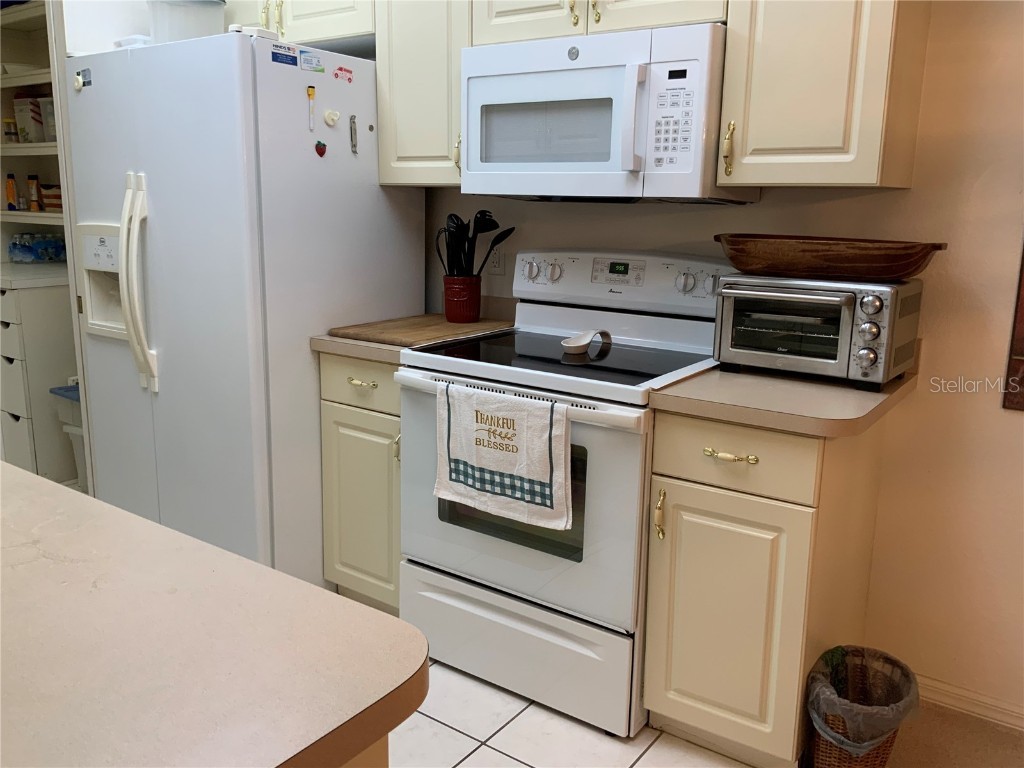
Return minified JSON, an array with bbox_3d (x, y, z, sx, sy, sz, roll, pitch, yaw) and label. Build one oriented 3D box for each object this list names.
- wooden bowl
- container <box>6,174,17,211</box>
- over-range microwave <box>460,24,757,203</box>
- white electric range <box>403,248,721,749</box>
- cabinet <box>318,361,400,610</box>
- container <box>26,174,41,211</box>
[{"bbox_3d":[0.793,-0.323,2.200,0.578,0.104,0.310,9,14,34],"label":"wooden bowl"},{"bbox_3d":[-2.703,-1.031,4.622,0.052,0.190,0.052,9,15,34],"label":"container"},{"bbox_3d":[0.259,-0.711,2.368,0.751,0.406,0.410,9,15,34],"label":"over-range microwave"},{"bbox_3d":[0.162,0.238,2.468,0.758,1.165,0.655,9,15,34],"label":"white electric range"},{"bbox_3d":[-0.285,0.298,2.837,0.363,0.848,0.613,9,15,34],"label":"cabinet"},{"bbox_3d":[-2.500,-0.993,4.475,0.060,0.185,0.060,9,15,34],"label":"container"}]

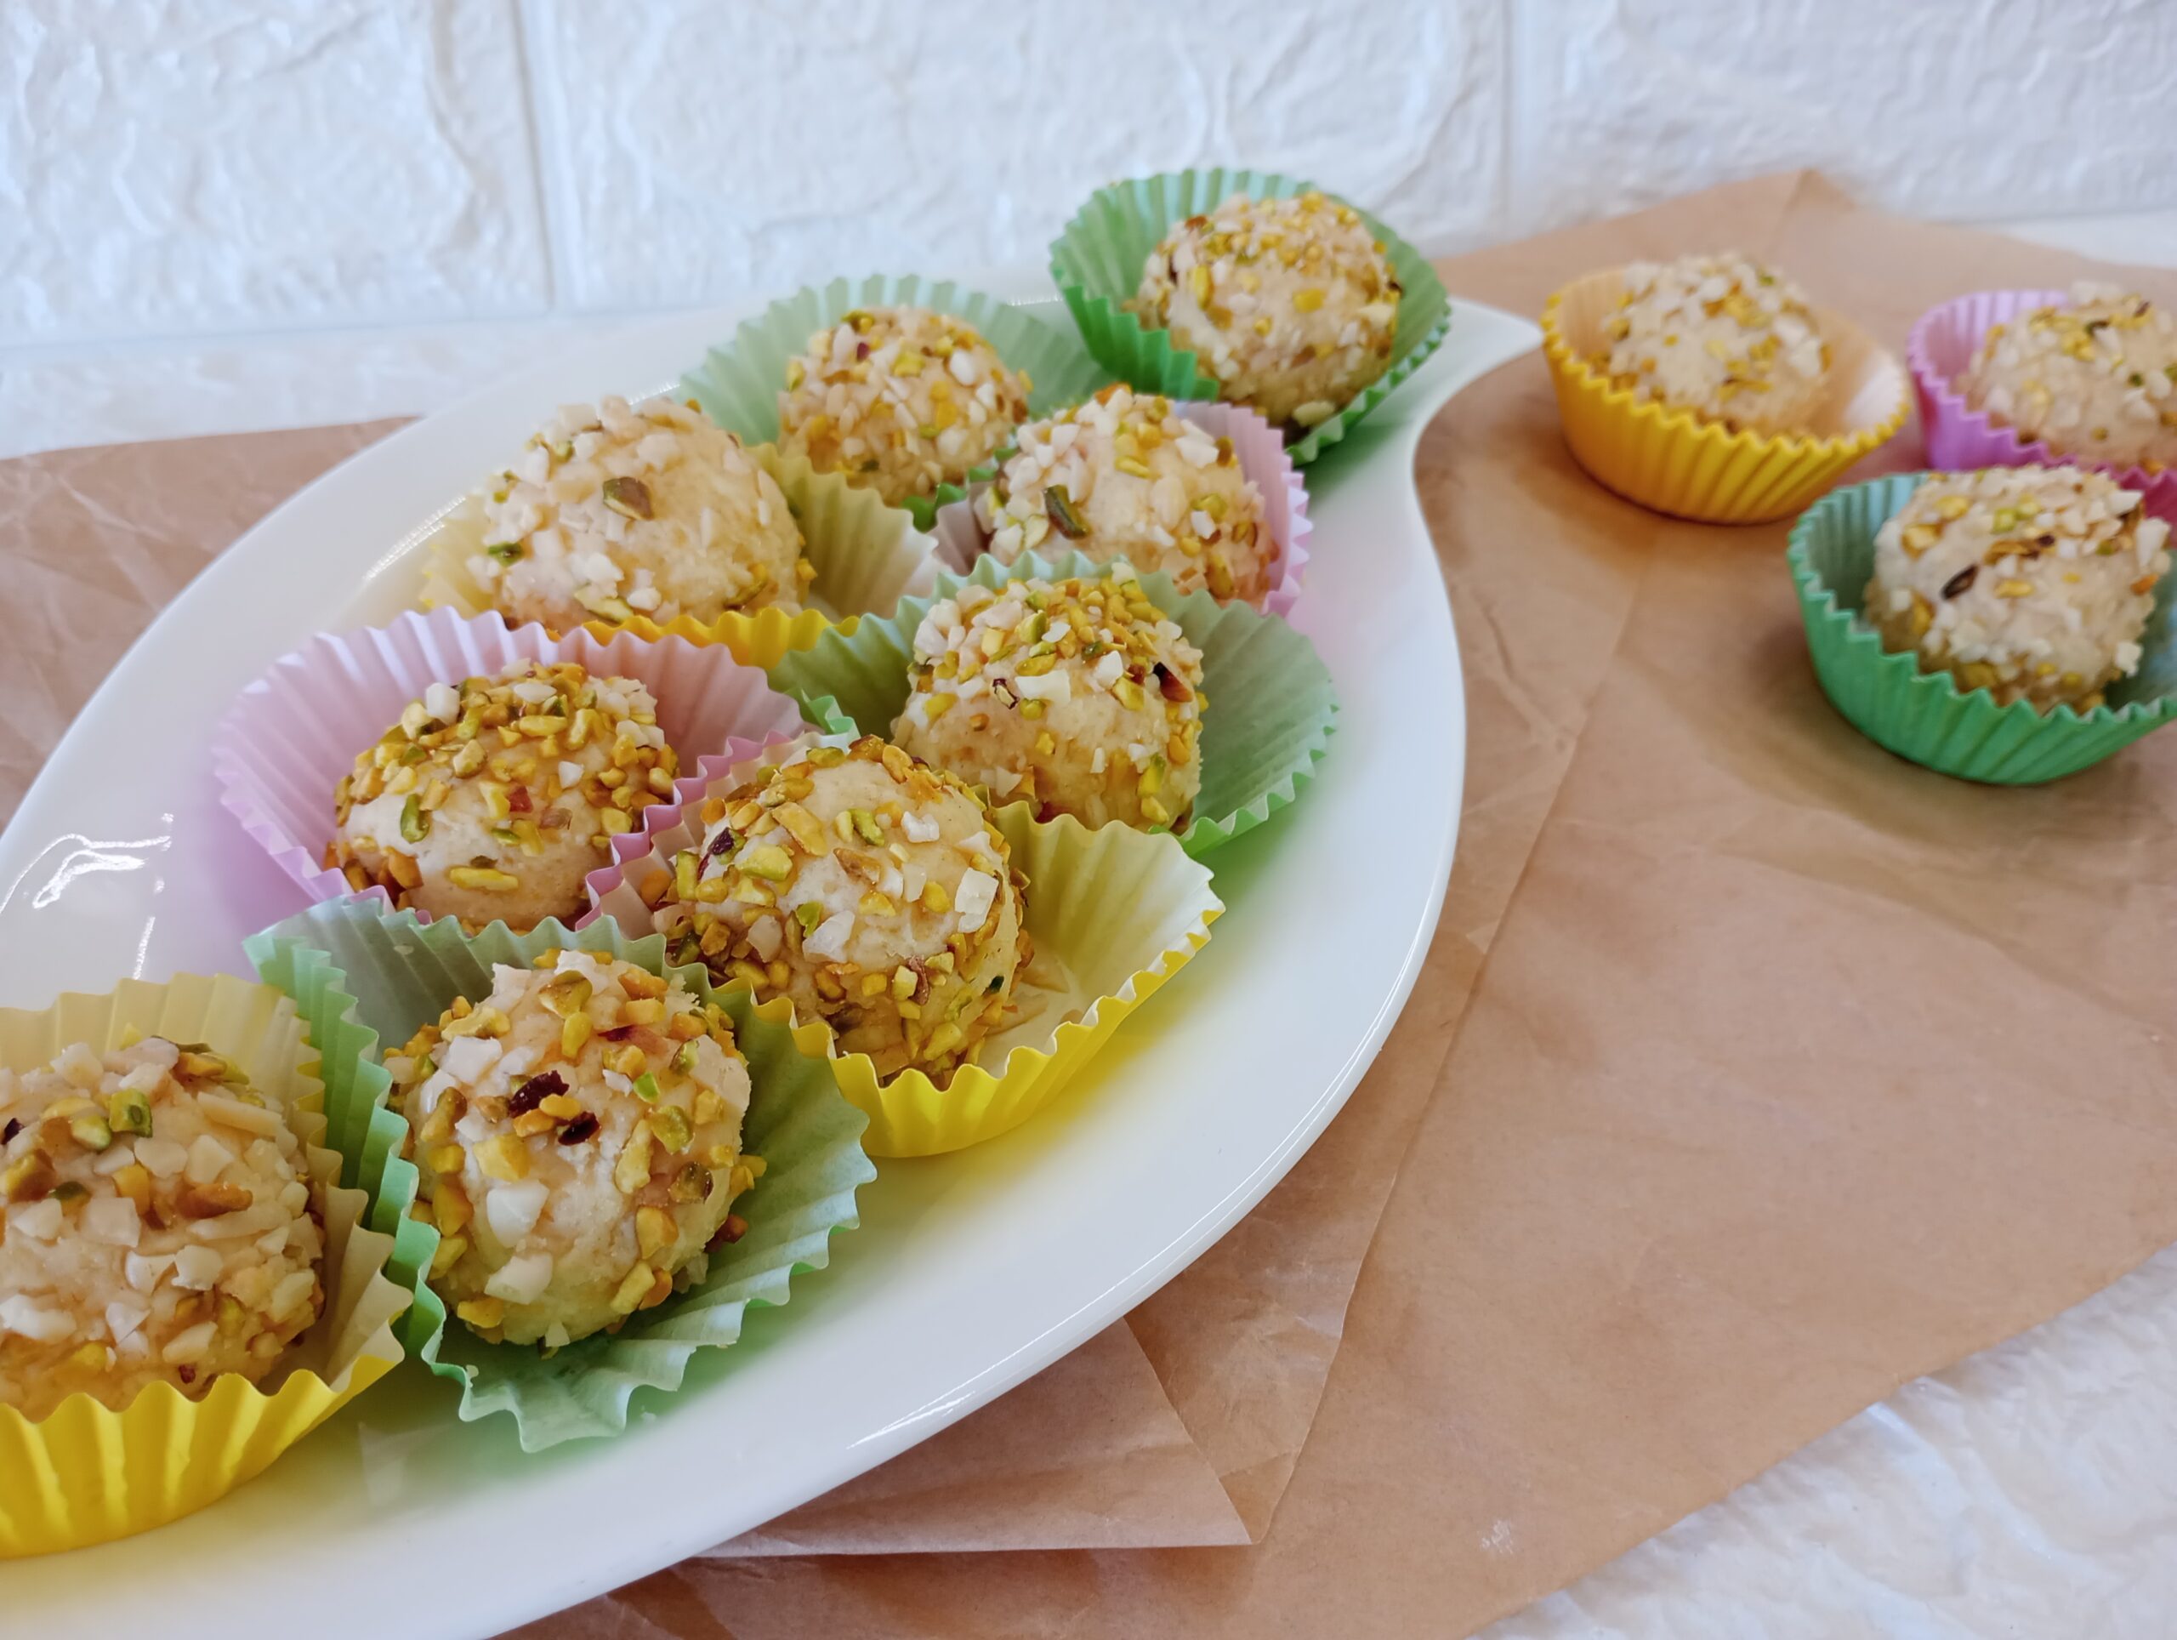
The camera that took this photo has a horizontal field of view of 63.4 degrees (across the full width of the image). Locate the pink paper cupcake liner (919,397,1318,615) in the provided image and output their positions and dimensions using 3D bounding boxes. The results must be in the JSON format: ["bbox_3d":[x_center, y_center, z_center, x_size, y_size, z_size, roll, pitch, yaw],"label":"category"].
[{"bbox_3d":[0.005,-0.036,0.253,0.056,0.025,0.060,-2,42,2],"label":"pink paper cupcake liner"}]

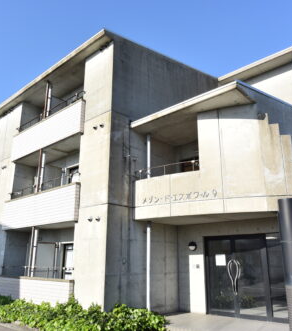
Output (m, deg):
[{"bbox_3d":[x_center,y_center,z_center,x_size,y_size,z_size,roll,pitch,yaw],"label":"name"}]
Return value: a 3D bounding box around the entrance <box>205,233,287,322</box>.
[{"bbox_3d":[2.560,2.982,8.624,2.200,2.160,0.120,-15,-22,41],"label":"entrance"}]

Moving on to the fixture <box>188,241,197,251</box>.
[{"bbox_3d":[1.429,2.464,9.703,0.265,0.265,0.120,-15,-22,41],"label":"fixture"}]

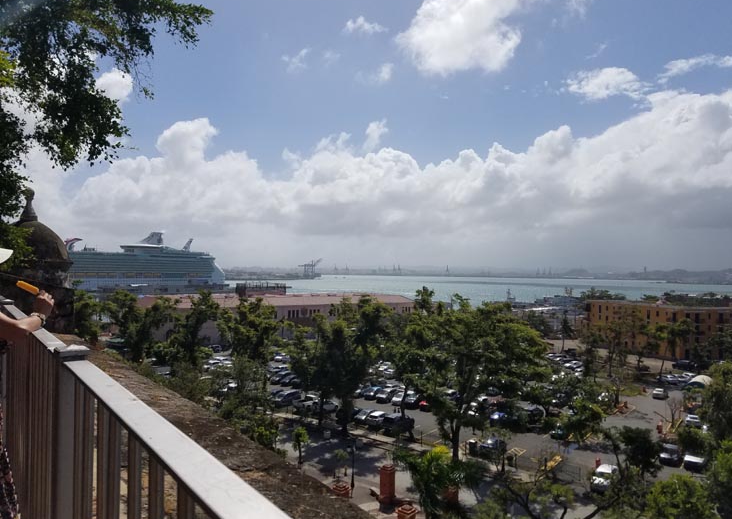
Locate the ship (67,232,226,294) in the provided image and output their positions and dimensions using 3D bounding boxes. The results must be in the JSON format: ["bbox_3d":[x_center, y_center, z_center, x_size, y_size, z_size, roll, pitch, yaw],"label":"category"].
[{"bbox_3d":[-265.249,-1.286,570.402,42.000,63.500,314.000,0,-1,29],"label":"ship"}]

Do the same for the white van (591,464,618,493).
[{"bbox_3d":[23.660,21.364,54.412,1.900,1.800,4.700,0,-2,30],"label":"white van"}]

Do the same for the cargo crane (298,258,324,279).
[{"bbox_3d":[-186.750,27.592,1850.000,76.000,65.000,19.000,1,-1,13],"label":"cargo crane"}]

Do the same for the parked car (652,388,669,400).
[{"bbox_3d":[47.482,21.369,88.350,1.780,1.450,4.500,0,-2,37],"label":"parked car"}]

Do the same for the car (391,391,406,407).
[{"bbox_3d":[5.967,20.626,81.783,1.780,1.450,4.500,0,-2,39],"label":"car"}]

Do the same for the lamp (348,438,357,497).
[{"bbox_3d":[-1.202,19.398,52.443,0.550,4.900,0.550,1,-1,0],"label":"lamp"}]

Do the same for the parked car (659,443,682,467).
[{"bbox_3d":[34.361,21.745,61.599,1.860,1.700,4.550,0,-2,36],"label":"parked car"}]

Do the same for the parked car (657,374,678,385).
[{"bbox_3d":[55.472,21.738,100.584,1.780,1.470,4.450,1,-1,10],"label":"parked car"}]

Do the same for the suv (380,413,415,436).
[{"bbox_3d":[4.169,20.112,67.670,1.870,1.820,4.550,0,-2,38],"label":"suv"}]

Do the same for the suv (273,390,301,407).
[{"bbox_3d":[-11.434,20.251,80.716,1.820,1.650,4.400,0,-2,39],"label":"suv"}]

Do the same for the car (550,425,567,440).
[{"bbox_3d":[24.146,20.556,66.746,1.780,1.470,4.450,0,-2,39],"label":"car"}]

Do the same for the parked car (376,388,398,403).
[{"bbox_3d":[3.596,21.959,88.860,1.830,1.670,4.500,0,-2,35],"label":"parked car"}]

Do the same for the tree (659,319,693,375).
[{"bbox_3d":[64.150,18.343,113.957,6.300,11.400,6.300,0,-2,29],"label":"tree"}]

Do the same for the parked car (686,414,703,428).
[{"bbox_3d":[43.654,20.978,72.959,1.780,1.460,4.500,0,-2,37],"label":"parked car"}]

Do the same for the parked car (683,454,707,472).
[{"bbox_3d":[36.063,21.832,59.983,1.820,1.500,4.500,0,-2,36],"label":"parked car"}]

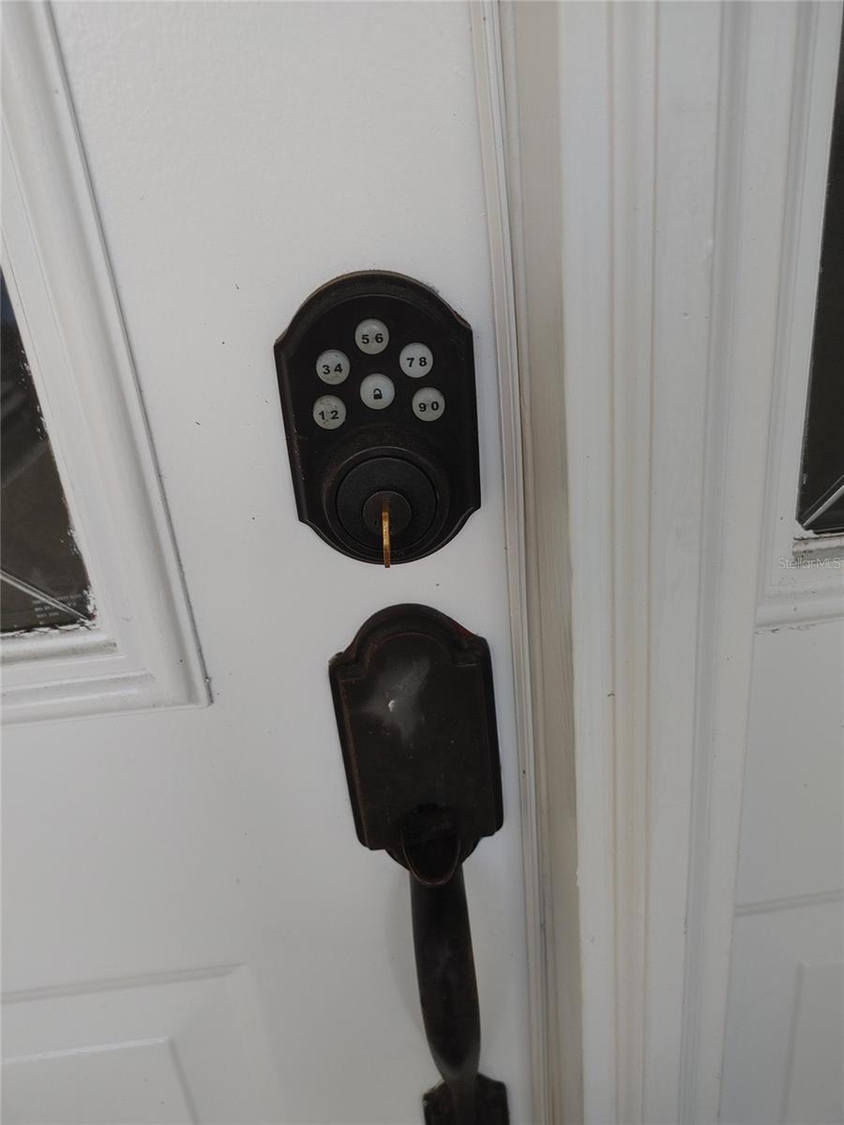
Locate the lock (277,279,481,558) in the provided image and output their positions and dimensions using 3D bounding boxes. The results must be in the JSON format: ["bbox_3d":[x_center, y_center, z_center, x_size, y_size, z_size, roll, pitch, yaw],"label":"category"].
[{"bbox_3d":[-0.015,-0.051,0.336,0.077,0.122,0.030,-6,24,-2],"label":"lock"}]

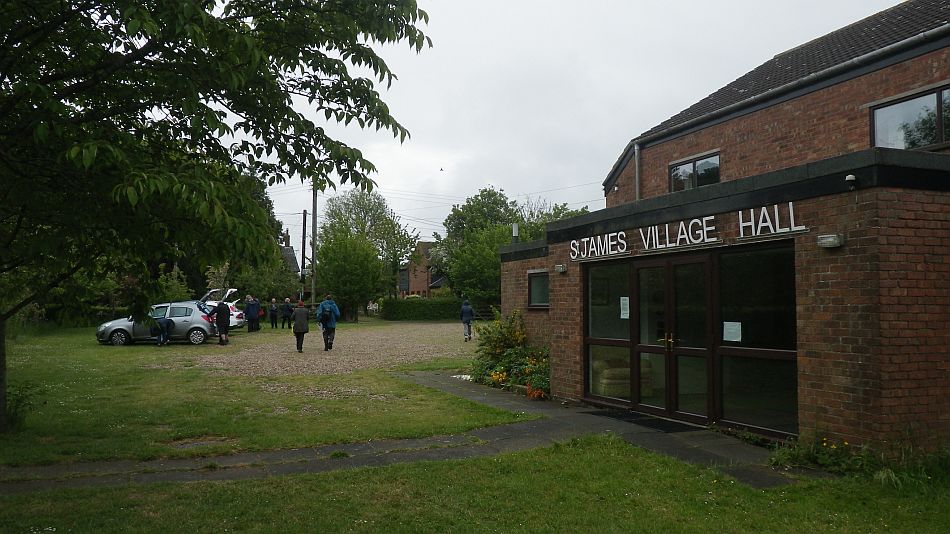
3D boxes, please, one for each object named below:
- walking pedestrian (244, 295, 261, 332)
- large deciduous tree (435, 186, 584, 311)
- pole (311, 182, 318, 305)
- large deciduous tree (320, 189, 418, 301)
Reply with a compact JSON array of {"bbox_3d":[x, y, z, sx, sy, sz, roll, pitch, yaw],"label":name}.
[{"bbox_3d":[-10.286,2.173,32.600,0.550,1.720,0.420,1,-3,-14],"label":"walking pedestrian"},{"bbox_3d":[2.935,-1.234,60.000,13.000,11.300,11.000,0,-3,0],"label":"large deciduous tree"},{"bbox_3d":[-11.401,-1.205,50.000,0.280,9.500,0.280,0,-3,0],"label":"pole"},{"bbox_3d":[-8.378,-0.993,56.000,7.800,10.400,7.500,0,-3,0],"label":"large deciduous tree"}]

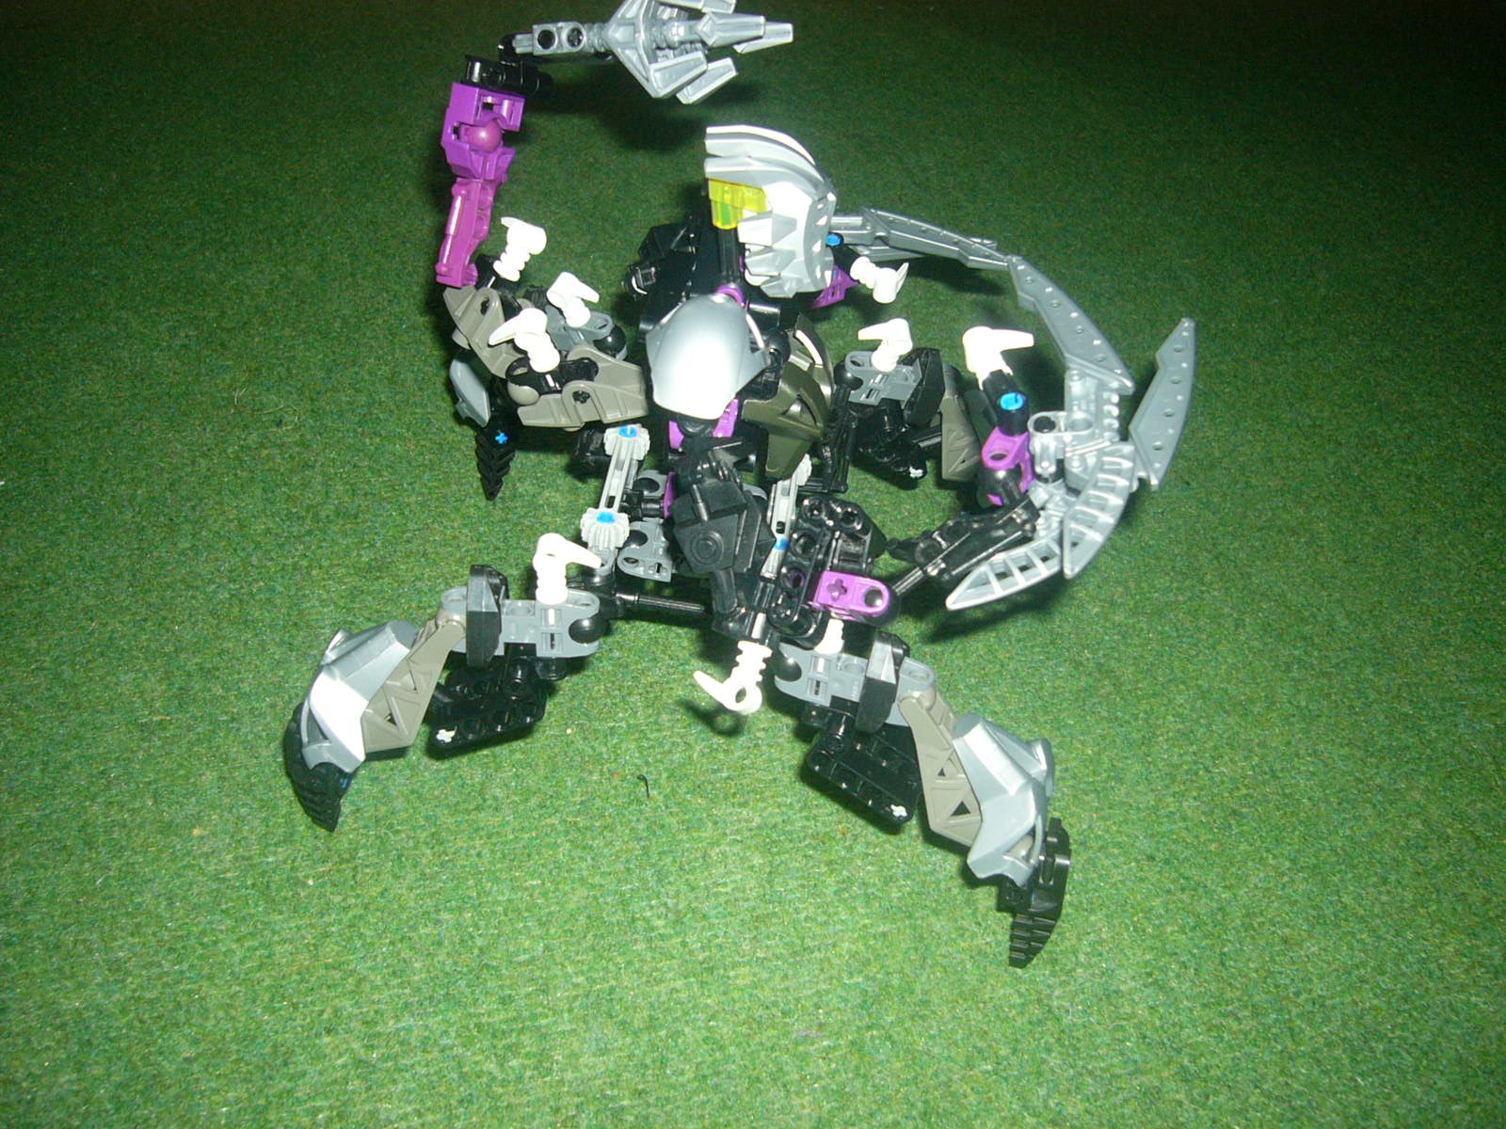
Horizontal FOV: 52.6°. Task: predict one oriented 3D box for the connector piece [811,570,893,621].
[{"bbox_3d":[0.023,0.007,0.337,0.017,0.013,0.007,11,82,11],"label":"connector piece"}]

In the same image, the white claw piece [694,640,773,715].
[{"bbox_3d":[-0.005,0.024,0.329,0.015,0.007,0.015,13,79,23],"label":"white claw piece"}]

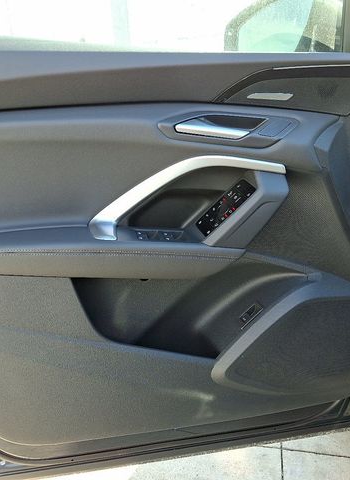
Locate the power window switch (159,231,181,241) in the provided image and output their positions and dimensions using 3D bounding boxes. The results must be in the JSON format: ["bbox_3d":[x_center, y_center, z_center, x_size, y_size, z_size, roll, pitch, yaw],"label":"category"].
[{"bbox_3d":[-0.008,-0.006,0.790,0.037,0.011,0.039,0,21,0],"label":"power window switch"}]

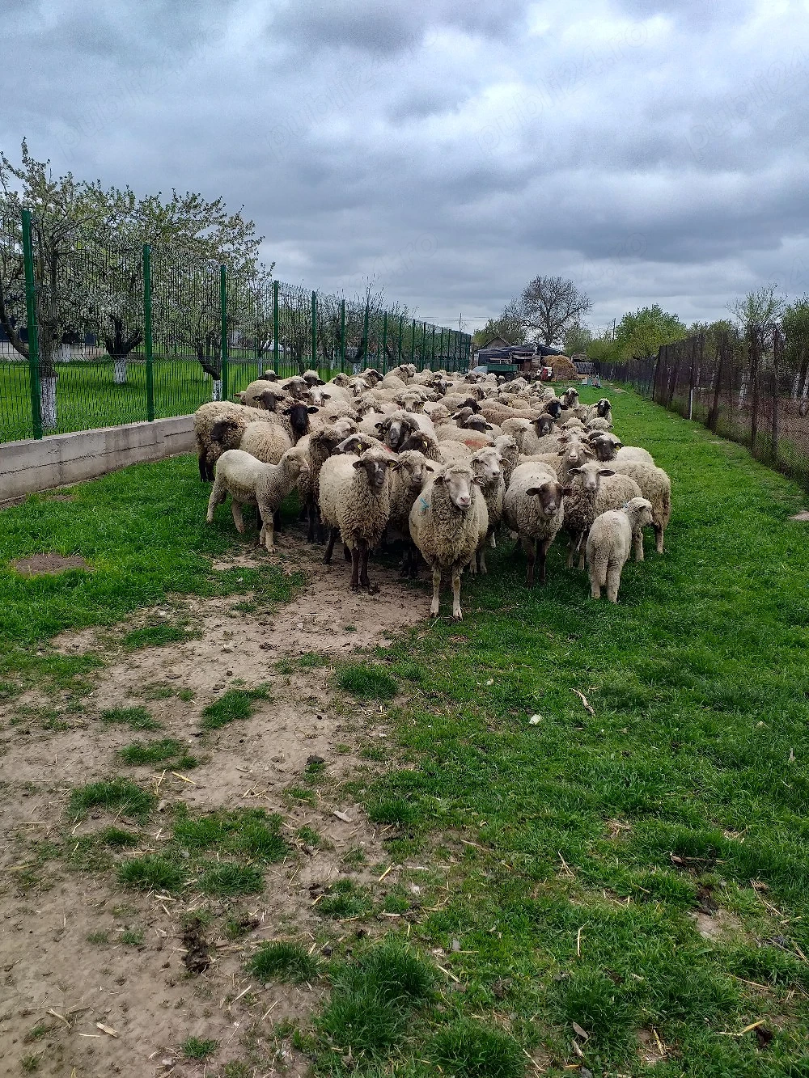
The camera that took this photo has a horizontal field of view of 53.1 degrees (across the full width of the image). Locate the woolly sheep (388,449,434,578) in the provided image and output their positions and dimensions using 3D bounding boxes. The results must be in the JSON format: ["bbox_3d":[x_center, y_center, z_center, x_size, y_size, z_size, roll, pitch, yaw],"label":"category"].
[{"bbox_3d":[0.105,-0.219,5.478,0.450,0.840,1.000,4,12,12],"label":"woolly sheep"}]

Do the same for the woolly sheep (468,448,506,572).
[{"bbox_3d":[0.572,-0.245,5.470,0.400,0.820,1.000,5,13,11],"label":"woolly sheep"}]

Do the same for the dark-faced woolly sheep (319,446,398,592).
[{"bbox_3d":[-0.311,-0.174,5.137,0.430,0.850,0.980,-2,12,-14],"label":"dark-faced woolly sheep"}]

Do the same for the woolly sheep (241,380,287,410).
[{"bbox_3d":[-1.409,-1.231,8.635,0.440,0.820,1.000,-3,13,-17],"label":"woolly sheep"}]

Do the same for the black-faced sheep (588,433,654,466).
[{"bbox_3d":[1.945,-0.511,7.251,0.420,0.840,1.080,10,15,33],"label":"black-faced sheep"}]

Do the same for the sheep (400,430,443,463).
[{"bbox_3d":[0.306,-0.430,6.737,0.450,0.840,1.000,9,14,33],"label":"sheep"}]

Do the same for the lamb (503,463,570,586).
[{"bbox_3d":[0.882,-0.135,5.631,0.430,0.770,1.000,1,12,-3],"label":"lamb"}]

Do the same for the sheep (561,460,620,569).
[{"bbox_3d":[1.488,-0.249,6.134,0.420,0.790,1.060,8,14,27],"label":"sheep"}]

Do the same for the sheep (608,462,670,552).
[{"bbox_3d":[1.610,-0.321,6.497,1.080,0.780,0.420,4,13,11],"label":"sheep"}]

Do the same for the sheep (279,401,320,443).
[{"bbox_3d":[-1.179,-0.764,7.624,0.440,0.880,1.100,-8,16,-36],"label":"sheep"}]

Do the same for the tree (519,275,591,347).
[{"bbox_3d":[13.950,-19.489,74.458,6.900,9.200,6.900,2,13,0],"label":"tree"}]

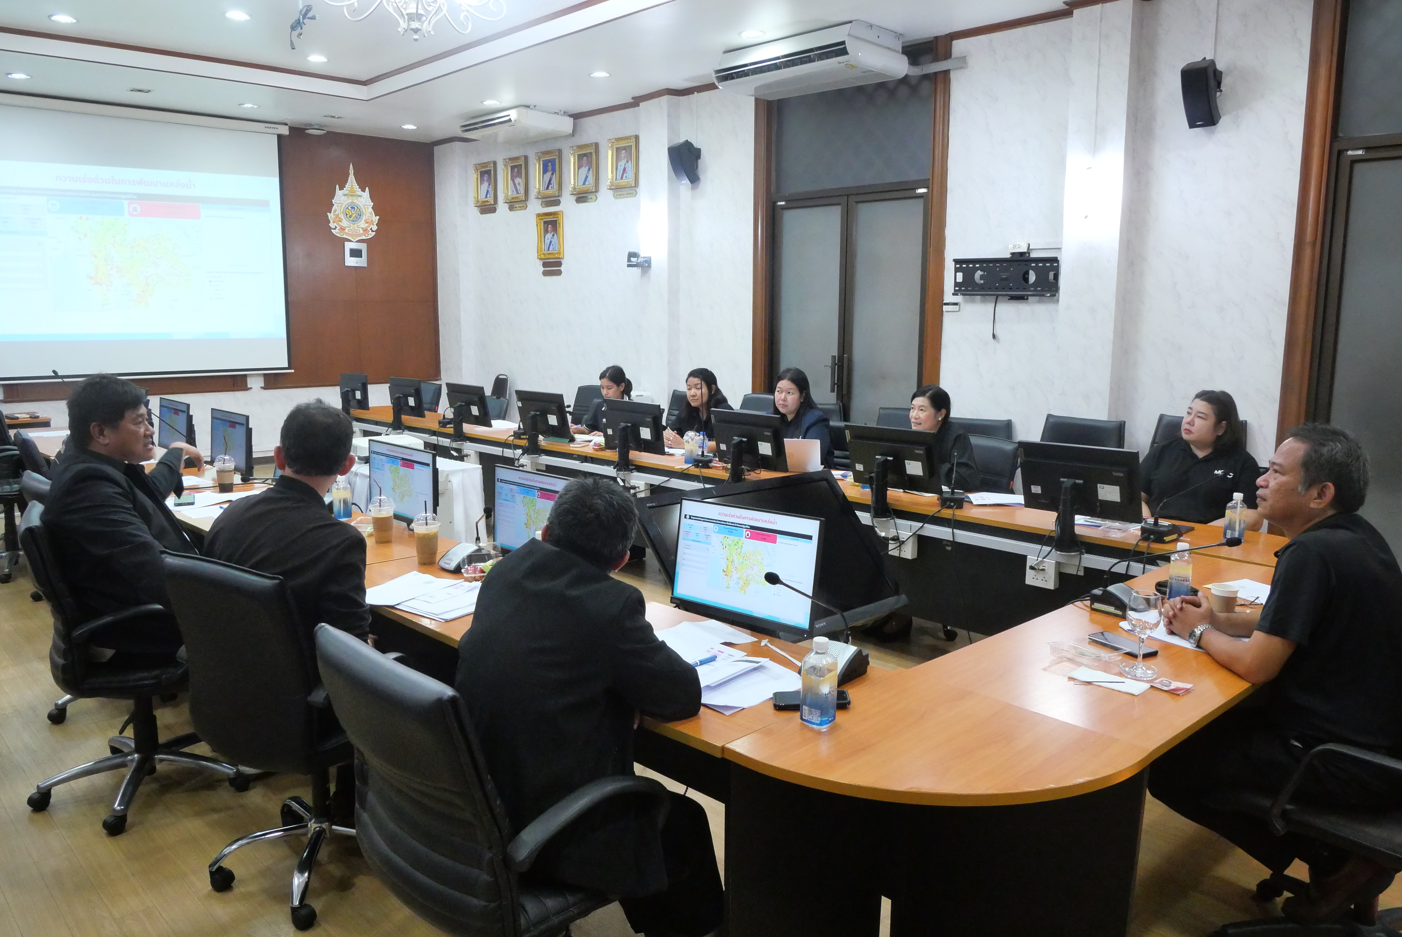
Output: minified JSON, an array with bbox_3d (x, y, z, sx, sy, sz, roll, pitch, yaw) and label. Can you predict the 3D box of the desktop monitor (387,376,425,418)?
[{"bbox_3d":[-2.397,-0.598,7.598,0.490,0.310,0.070,9,22,44],"label":"desktop monitor"}]

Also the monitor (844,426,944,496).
[{"bbox_3d":[0.832,-0.040,4.025,0.452,0.276,0.065,9,27,43],"label":"monitor"}]

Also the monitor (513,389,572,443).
[{"bbox_3d":[-0.931,-0.317,5.576,0.452,0.276,0.065,9,27,43],"label":"monitor"}]

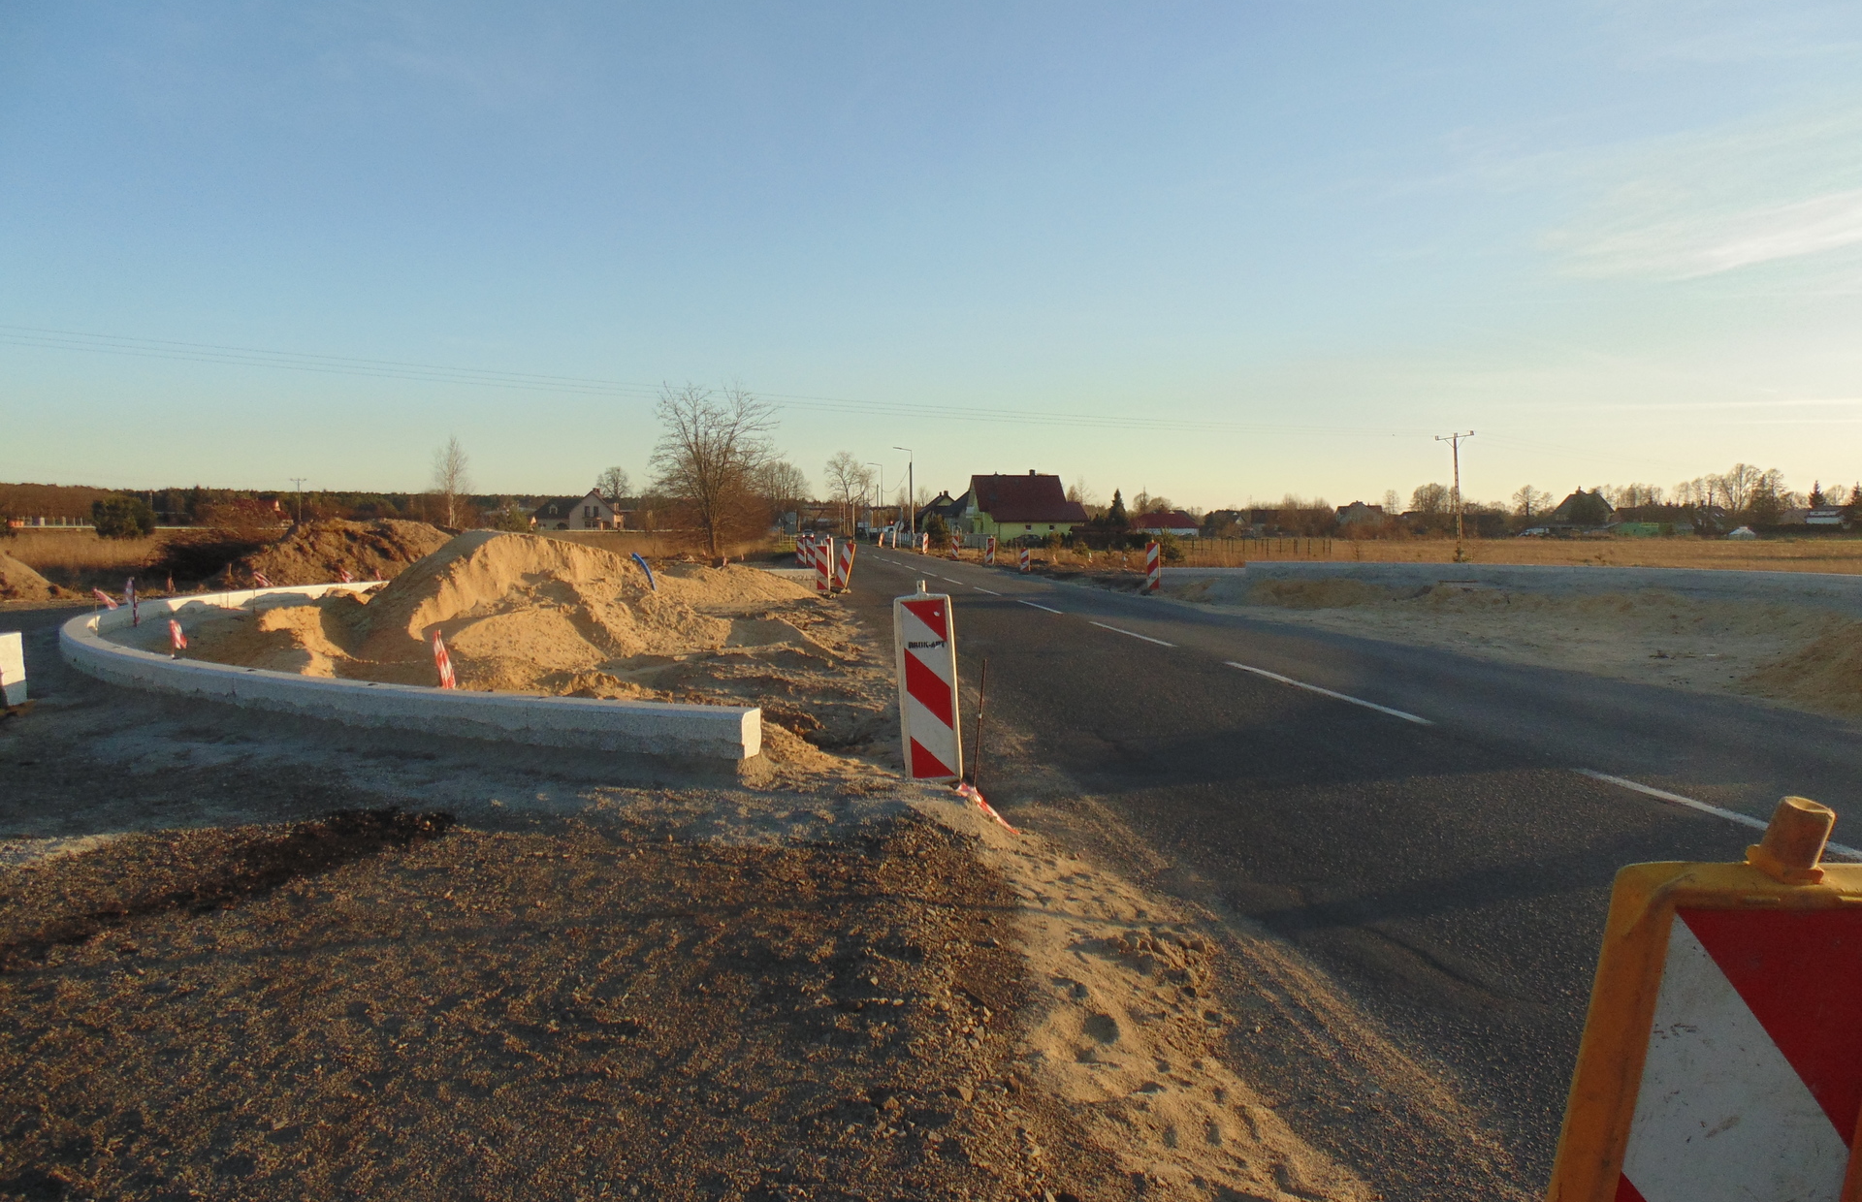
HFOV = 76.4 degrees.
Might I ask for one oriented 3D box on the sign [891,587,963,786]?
[{"bbox_3d":[-0.021,0.472,6.800,0.310,1.130,0.090,-3,4,7],"label":"sign"}]

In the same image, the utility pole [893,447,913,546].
[{"bbox_3d":[-2.274,-8.789,100.000,1.650,8.400,0.320,0,3,0],"label":"utility pole"}]

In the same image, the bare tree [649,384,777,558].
[{"bbox_3d":[-13.460,-8.031,73.000,7.700,10.800,7.500,0,3,0],"label":"bare tree"}]

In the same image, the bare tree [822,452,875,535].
[{"bbox_3d":[-15.627,-20.467,225.000,9.800,15.800,9.500,0,3,0],"label":"bare tree"}]

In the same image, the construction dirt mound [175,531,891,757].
[{"bbox_3d":[-3.800,-0.012,12.622,6.700,1.600,10.500,0,3,-6],"label":"construction dirt mound"}]

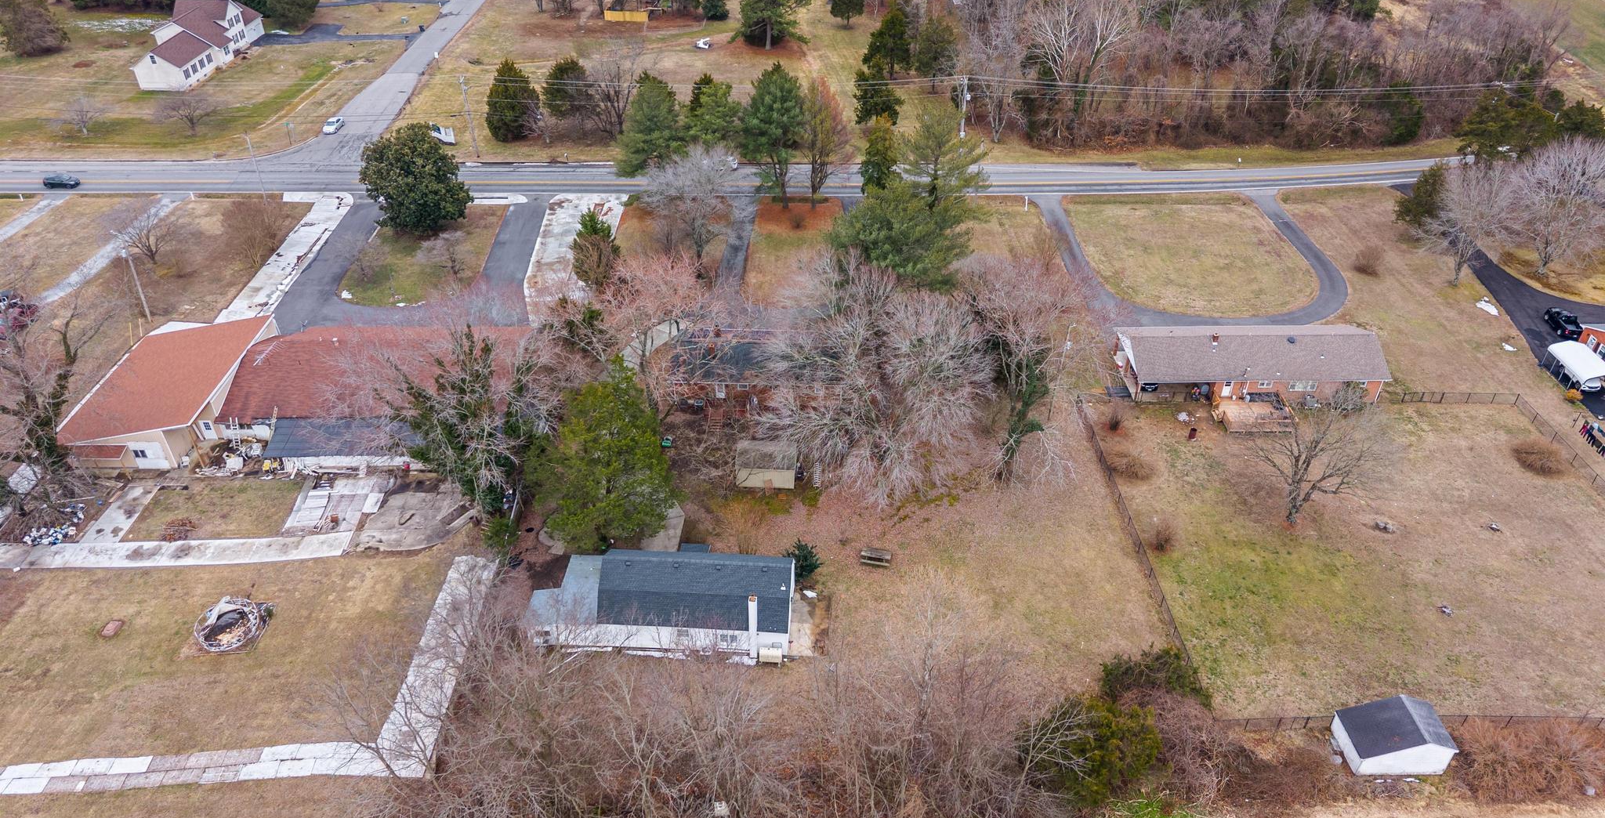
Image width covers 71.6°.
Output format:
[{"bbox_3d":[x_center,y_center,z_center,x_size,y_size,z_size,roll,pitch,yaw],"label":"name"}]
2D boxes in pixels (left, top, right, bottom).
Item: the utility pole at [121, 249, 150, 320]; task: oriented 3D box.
[{"bbox_3d":[-67.280,-12.420,112.200,0.600,8.400,0.500,0,37,0],"label":"utility pole"}]

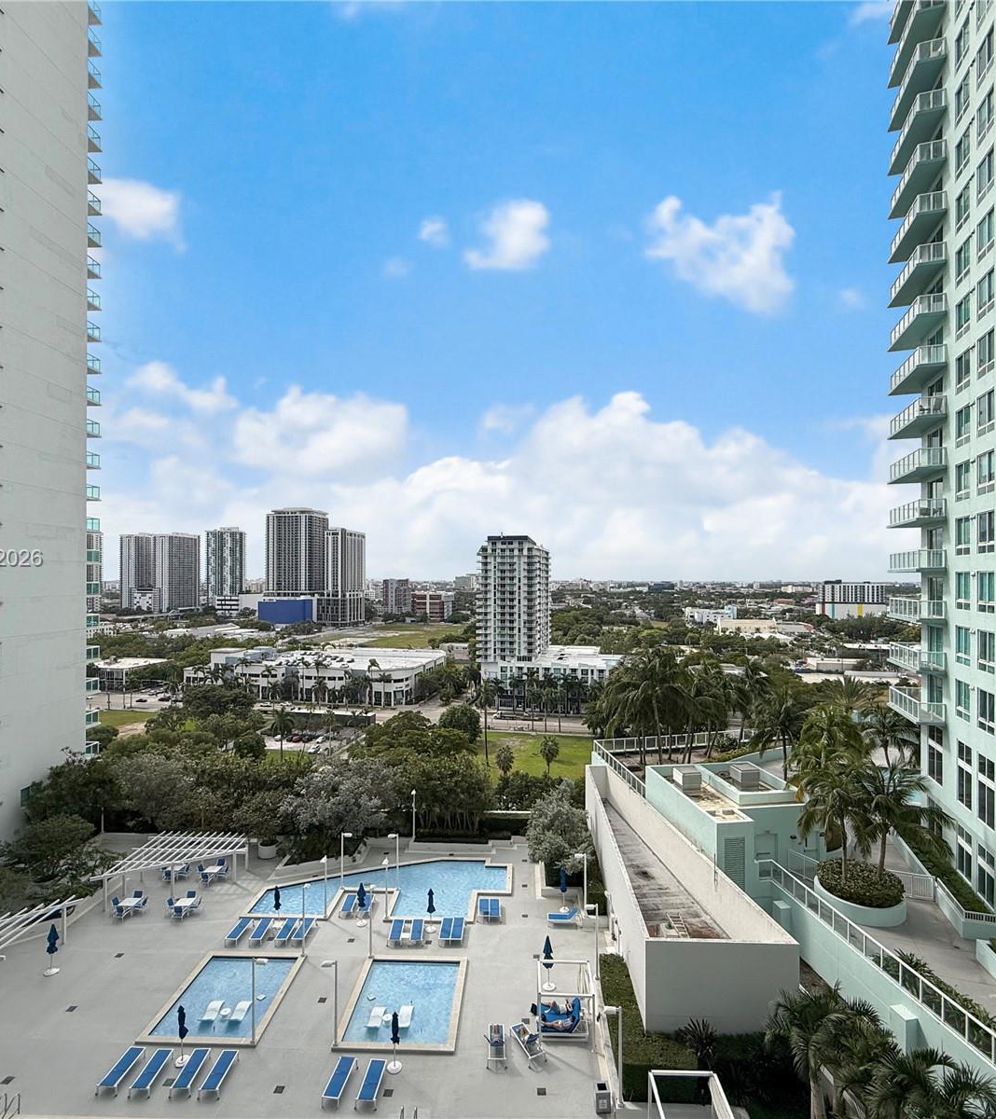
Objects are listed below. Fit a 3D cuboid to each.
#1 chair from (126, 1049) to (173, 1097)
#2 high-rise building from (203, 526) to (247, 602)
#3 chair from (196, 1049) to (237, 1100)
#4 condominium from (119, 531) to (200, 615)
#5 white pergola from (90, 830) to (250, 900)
[{"bbox_3d":[-14.325,21.320,25.089,0.750,0.380,1.970,0,-2,-1],"label":"chair"},{"bbox_3d":[-349.052,10.751,776.820,40.000,104.000,27.000,0,-2,10],"label":"high-rise building"},{"bbox_3d":[-11.508,21.318,25.021,0.750,0.380,1.970,0,-2,0],"label":"chair"},{"bbox_3d":[-449.783,19.612,803.696,73.000,104.000,56.000,0,-2,10],"label":"condominium"},{"bbox_3d":[-21.050,20.776,40.359,7.900,2.450,6.500,0,-2,2],"label":"white pergola"}]

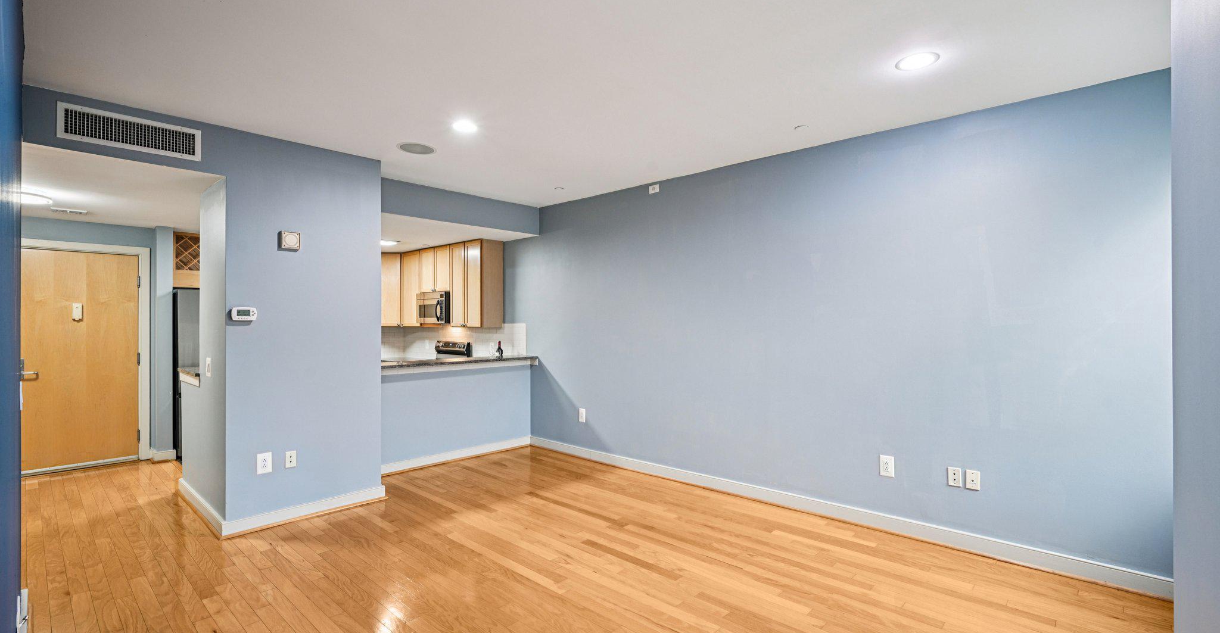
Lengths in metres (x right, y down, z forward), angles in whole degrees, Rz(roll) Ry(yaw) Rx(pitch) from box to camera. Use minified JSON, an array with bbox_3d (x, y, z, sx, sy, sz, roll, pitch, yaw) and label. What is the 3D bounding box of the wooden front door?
[{"bbox_3d":[-5.242,0.427,5.326,0.060,2.120,0.914,0,0,43],"label":"wooden front door"}]

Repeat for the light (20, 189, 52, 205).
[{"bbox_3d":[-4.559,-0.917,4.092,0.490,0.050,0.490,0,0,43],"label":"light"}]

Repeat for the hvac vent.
[{"bbox_3d":[-2.888,-1.112,3.294,0.030,0.203,0.660,0,0,43],"label":"hvac vent"}]

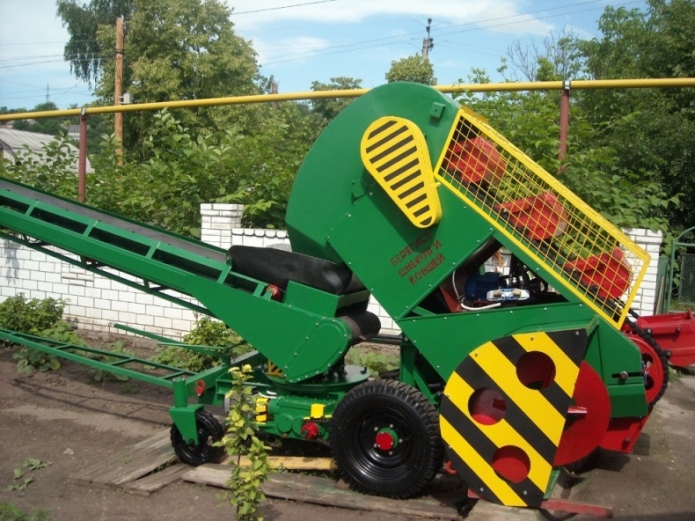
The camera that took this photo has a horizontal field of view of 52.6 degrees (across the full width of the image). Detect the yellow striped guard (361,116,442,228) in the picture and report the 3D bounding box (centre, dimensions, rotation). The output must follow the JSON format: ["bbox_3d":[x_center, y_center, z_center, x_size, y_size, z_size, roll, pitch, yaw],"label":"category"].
[{"bbox_3d":[0.359,-0.564,4.500,0.400,0.760,0.110,-23,-7,24],"label":"yellow striped guard"}]

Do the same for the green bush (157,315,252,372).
[{"bbox_3d":[-1.506,0.862,7.300,0.850,0.520,0.700,4,5,25],"label":"green bush"}]

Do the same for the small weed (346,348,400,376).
[{"bbox_3d":[0.240,0.970,6.750,0.480,0.280,0.400,4,5,25],"label":"small weed"}]

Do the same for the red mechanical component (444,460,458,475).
[{"bbox_3d":[0.617,1.229,4.170,0.085,0.085,0.050,4,5,25],"label":"red mechanical component"}]

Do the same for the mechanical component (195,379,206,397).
[{"bbox_3d":[-0.942,0.813,4.500,0.075,0.115,0.040,4,5,25],"label":"mechanical component"}]

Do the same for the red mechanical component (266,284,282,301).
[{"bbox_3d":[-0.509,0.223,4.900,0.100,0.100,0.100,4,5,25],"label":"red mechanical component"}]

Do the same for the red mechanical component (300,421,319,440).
[{"bbox_3d":[-0.249,1.113,4.600,0.110,0.115,0.100,4,5,25],"label":"red mechanical component"}]

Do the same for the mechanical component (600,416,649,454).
[{"bbox_3d":[1.676,1.059,4.250,0.260,0.220,0.180,4,5,25],"label":"mechanical component"}]

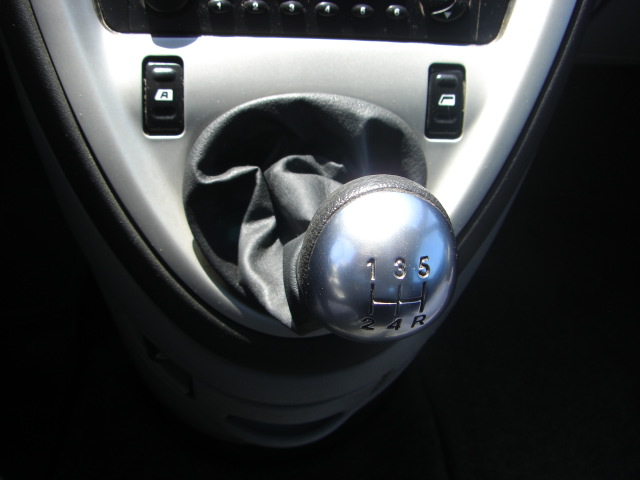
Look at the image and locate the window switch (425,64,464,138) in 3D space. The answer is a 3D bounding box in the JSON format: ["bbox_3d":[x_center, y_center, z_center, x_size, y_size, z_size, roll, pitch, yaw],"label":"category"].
[{"bbox_3d":[0.061,-0.067,0.341,0.019,0.009,0.036,2,90,-9],"label":"window switch"}]

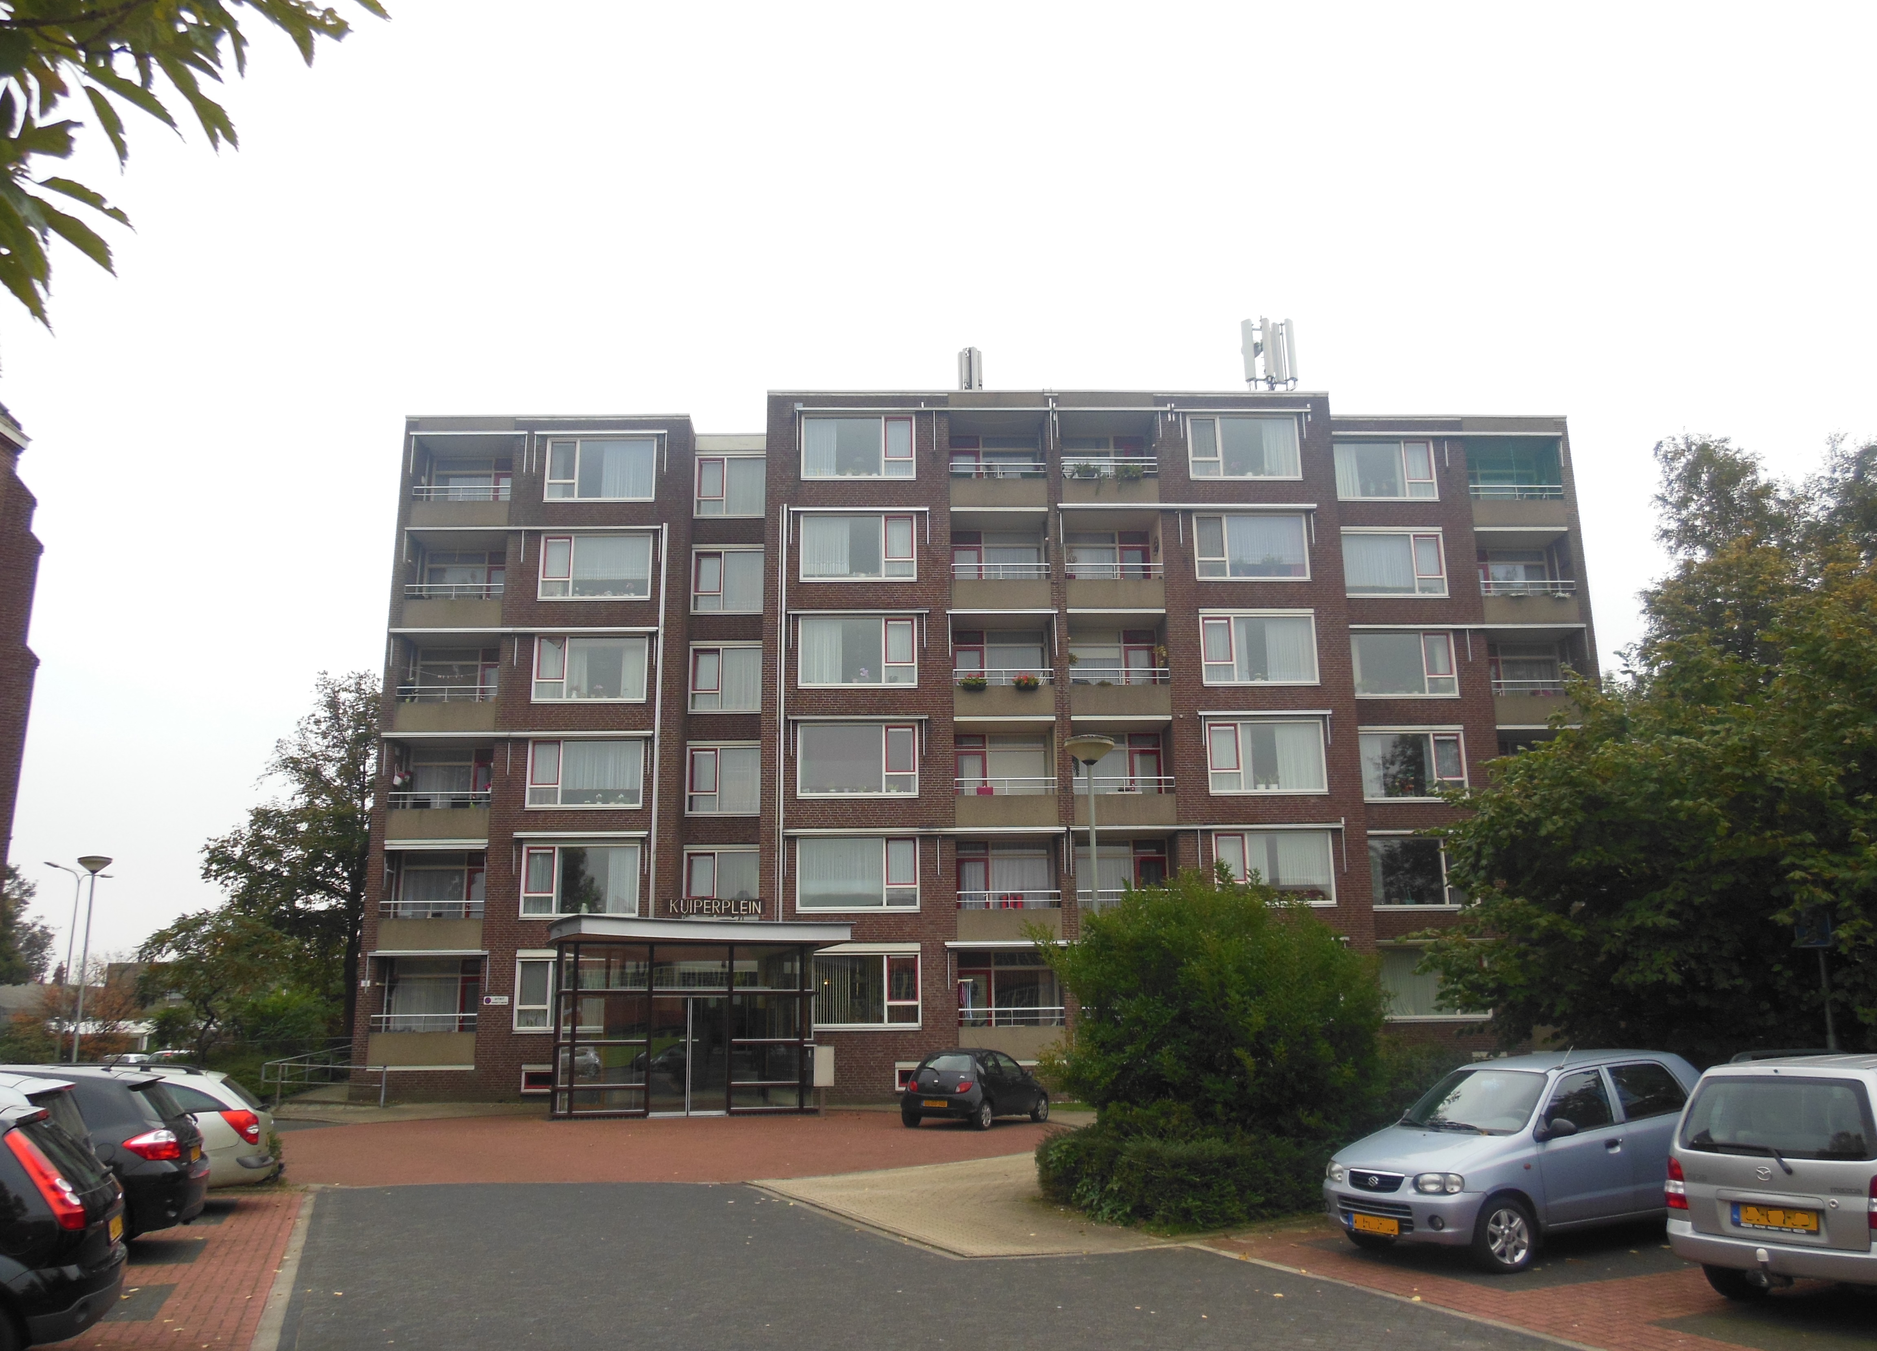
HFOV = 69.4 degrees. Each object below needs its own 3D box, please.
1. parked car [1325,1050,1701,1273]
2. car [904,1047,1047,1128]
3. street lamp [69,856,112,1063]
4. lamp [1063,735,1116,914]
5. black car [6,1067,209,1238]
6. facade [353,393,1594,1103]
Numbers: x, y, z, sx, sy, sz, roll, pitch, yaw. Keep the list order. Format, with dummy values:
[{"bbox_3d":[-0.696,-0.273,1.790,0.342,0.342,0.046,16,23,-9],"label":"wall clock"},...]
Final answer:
[{"bbox_3d":[4.738,3.898,11.159,3.500,1.460,1.500,7,-16,-30],"label":"parked car"},{"bbox_3d":[0.753,7.720,25.495,1.640,1.390,3.620,-8,-16,27],"label":"car"},{"bbox_3d":[-17.320,6.301,27.289,0.600,5.250,0.600,0,-14,-2],"label":"street lamp"},{"bbox_3d":[1.872,3.229,15.883,0.600,5.200,0.600,0,-14,-2],"label":"lamp"},{"bbox_3d":[-8.508,4.133,11.359,4.200,1.500,1.760,4,-15,-20],"label":"black car"},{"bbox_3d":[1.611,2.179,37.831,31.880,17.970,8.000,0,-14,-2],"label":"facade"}]

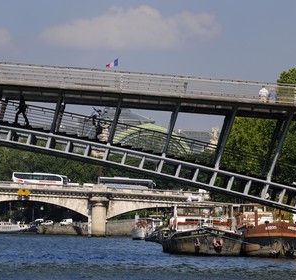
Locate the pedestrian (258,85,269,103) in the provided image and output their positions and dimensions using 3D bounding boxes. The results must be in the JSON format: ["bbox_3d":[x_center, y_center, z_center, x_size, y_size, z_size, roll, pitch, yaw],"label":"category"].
[{"bbox_3d":[6.469,-2.201,130.000,0.520,1.720,0.400,1,-2,0],"label":"pedestrian"}]

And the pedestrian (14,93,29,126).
[{"bbox_3d":[-6.599,-1.600,122.000,0.720,1.740,0.520,1,-2,3],"label":"pedestrian"}]

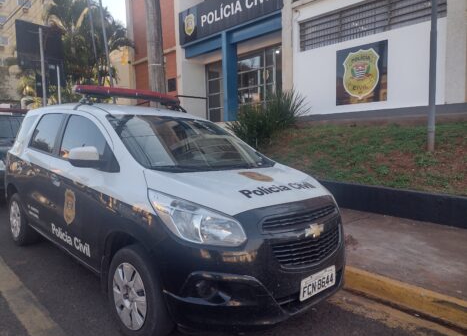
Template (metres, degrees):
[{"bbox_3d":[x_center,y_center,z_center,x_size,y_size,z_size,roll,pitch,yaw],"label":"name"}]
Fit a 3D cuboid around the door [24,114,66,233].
[{"bbox_3d":[-1.822,0.027,3.539,0.240,1.130,0.800,-3,7,-44],"label":"door"}]

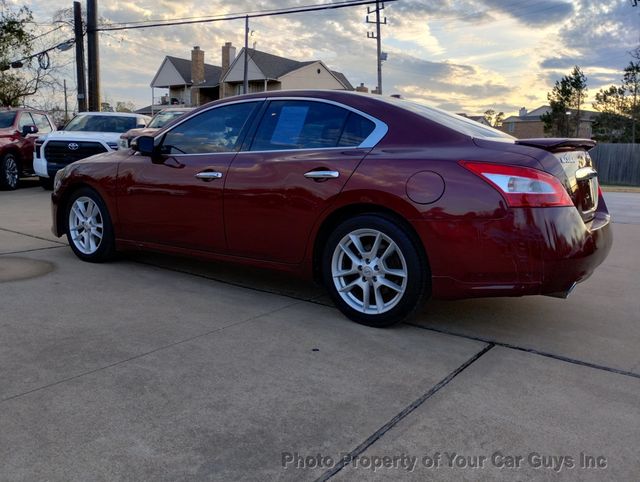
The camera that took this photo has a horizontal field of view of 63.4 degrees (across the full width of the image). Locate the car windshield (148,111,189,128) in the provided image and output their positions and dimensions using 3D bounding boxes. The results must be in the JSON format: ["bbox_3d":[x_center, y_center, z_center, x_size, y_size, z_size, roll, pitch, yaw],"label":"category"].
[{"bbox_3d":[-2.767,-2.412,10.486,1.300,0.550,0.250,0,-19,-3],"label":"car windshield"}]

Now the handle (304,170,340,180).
[{"bbox_3d":[0.015,-0.387,3.043,0.245,0.045,0.050,4,9,34],"label":"handle"}]

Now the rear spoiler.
[{"bbox_3d":[1.489,-0.569,3.117,0.310,0.100,1.250,8,11,33],"label":"rear spoiler"}]

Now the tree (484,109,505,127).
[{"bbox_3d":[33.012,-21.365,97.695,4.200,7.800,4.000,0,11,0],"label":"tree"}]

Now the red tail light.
[{"bbox_3d":[0.993,-0.289,2.607,0.520,0.240,0.270,8,13,33],"label":"red tail light"}]

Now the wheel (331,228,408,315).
[{"bbox_3d":[0.331,0.165,3.033,0.490,0.490,0.200,8,11,33],"label":"wheel"}]

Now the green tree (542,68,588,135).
[{"bbox_3d":[17.932,-8.763,38.202,3.299,7.857,3.299,6,10,24],"label":"green tree"}]

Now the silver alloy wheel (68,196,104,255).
[{"bbox_3d":[-1.972,-0.147,4.576,0.495,0.495,0.200,8,13,33],"label":"silver alloy wheel"}]

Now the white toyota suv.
[{"bbox_3d":[-5.494,-2.591,13.964,2.020,1.900,5.300,0,11,-3],"label":"white toyota suv"}]

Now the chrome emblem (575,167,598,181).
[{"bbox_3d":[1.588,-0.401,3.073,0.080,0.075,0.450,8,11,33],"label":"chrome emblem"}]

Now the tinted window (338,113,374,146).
[{"bbox_3d":[0.232,-0.661,3.076,0.203,0.236,0.030,8,-15,31],"label":"tinted window"}]

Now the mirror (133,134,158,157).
[{"bbox_3d":[-1.292,-0.704,3.827,0.130,0.160,0.200,8,13,33],"label":"mirror"}]

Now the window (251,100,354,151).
[{"bbox_3d":[-0.125,-0.731,3.292,0.672,0.373,0.040,8,-15,32],"label":"window"}]

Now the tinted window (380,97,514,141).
[{"bbox_3d":[0.950,-0.784,3.456,0.840,0.100,1.240,29,22,28],"label":"tinted window"}]

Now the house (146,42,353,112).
[{"bbox_3d":[-5.584,-11.546,43.827,11.300,8.300,12.800,5,12,25],"label":"house"}]

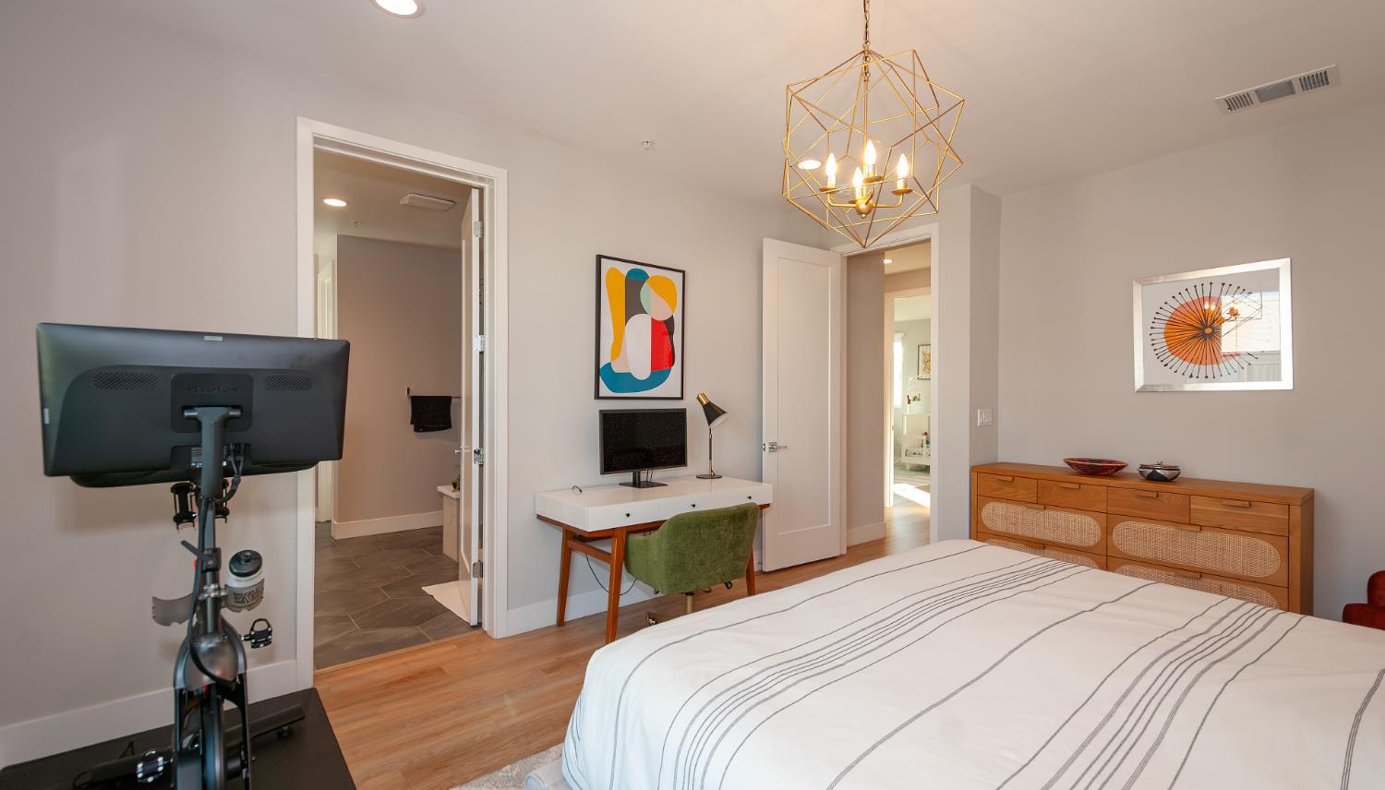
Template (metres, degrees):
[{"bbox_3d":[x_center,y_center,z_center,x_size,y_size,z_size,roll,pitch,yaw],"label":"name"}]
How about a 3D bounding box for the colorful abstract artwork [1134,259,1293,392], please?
[{"bbox_3d":[2.917,-0.361,3.272,0.033,0.683,0.668,0,0,-40],"label":"colorful abstract artwork"}]

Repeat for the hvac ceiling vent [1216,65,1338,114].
[{"bbox_3d":[2.727,-1.411,2.697,0.255,0.020,0.390,0,0,-40],"label":"hvac ceiling vent"}]

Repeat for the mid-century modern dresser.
[{"bbox_3d":[2.510,0.895,3.377,0.460,0.832,1.495,0,0,-40],"label":"mid-century modern dresser"}]

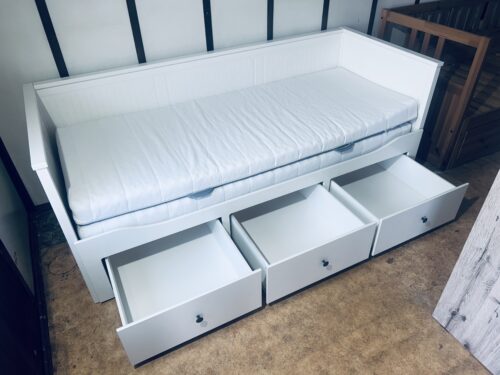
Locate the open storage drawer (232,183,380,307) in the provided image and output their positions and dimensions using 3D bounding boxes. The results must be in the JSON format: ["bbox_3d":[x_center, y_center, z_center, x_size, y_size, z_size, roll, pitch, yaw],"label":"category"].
[{"bbox_3d":[0.232,0.217,2.035,0.615,0.269,0.585,-18,41,-20],"label":"open storage drawer"}]

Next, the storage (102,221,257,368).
[{"bbox_3d":[-0.348,0.407,1.811,0.619,0.269,0.585,-18,41,-20],"label":"storage"}]

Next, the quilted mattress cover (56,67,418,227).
[{"bbox_3d":[-0.046,-0.366,2.237,1.990,0.117,0.800,-18,41,-20],"label":"quilted mattress cover"}]

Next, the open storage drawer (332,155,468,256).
[{"bbox_3d":[0.815,0.026,2.260,0.625,0.269,0.585,-18,41,-20],"label":"open storage drawer"}]

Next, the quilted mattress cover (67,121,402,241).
[{"bbox_3d":[-0.045,-0.276,2.313,1.980,0.118,0.800,-18,41,-20],"label":"quilted mattress cover"}]

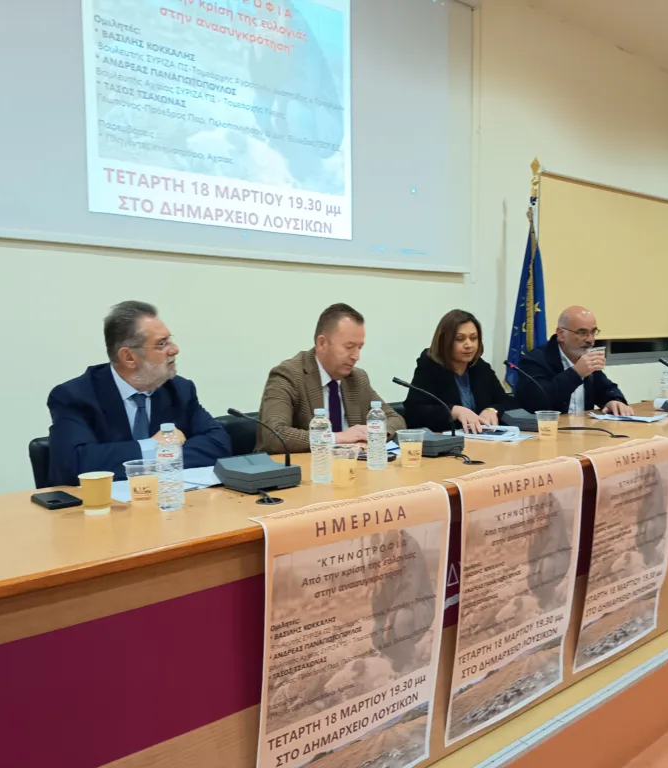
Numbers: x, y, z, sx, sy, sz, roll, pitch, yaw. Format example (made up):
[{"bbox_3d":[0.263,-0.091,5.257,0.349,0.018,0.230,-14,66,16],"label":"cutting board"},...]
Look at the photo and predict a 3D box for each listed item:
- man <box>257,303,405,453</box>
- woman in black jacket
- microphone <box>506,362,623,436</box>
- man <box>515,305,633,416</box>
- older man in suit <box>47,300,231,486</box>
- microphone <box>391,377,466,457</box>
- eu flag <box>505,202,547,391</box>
[{"bbox_3d":[-0.015,0.332,2.709,0.580,1.270,0.700,-4,6,-39],"label":"man"},{"bbox_3d":[0.520,0.299,3.176,0.540,1.257,0.680,-3,5,-27],"label":"woman in black jacket"},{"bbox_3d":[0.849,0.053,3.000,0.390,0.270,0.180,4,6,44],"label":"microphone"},{"bbox_3d":[1.214,0.240,3.730,0.600,1.282,0.720,-4,6,-42],"label":"man"},{"bbox_3d":[-0.639,0.379,2.211,0.720,1.260,0.560,4,6,43],"label":"older man in suit"},{"bbox_3d":[0.294,0.109,2.512,0.170,0.240,0.330,-4,6,-41],"label":"microphone"},{"bbox_3d":[1.188,-0.501,4.390,0.320,1.220,0.240,-4,6,-39],"label":"eu flag"}]

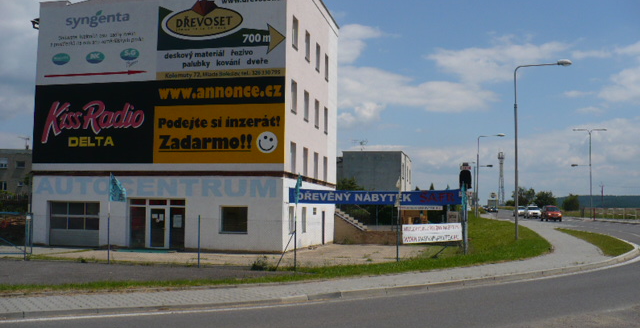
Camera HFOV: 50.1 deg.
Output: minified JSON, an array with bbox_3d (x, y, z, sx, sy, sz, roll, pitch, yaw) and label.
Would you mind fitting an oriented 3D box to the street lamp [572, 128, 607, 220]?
[{"bbox_3d":[29.973,1.144,76.000,3.700,10.000,0.350,0,-4,8],"label":"street lamp"}]

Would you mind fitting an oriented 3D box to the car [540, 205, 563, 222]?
[{"bbox_3d":[22.921,4.914,67.500,1.660,1.500,3.900,0,-4,11],"label":"car"}]

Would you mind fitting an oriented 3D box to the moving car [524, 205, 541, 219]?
[{"bbox_3d":[25.699,5.849,82.500,1.740,1.460,4.400,0,-4,11],"label":"moving car"}]

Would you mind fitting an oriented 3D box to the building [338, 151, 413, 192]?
[{"bbox_3d":[5.804,2.548,70.257,6.200,6.500,12.000,0,-4,12],"label":"building"}]

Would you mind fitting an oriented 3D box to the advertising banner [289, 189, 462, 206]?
[{"bbox_3d":[2.692,1.592,33.000,8.400,0.800,0.060,0,-4,6],"label":"advertising banner"}]

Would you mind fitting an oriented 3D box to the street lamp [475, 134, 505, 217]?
[{"bbox_3d":[19.429,1.416,77.500,3.100,9.400,0.350,0,-4,8],"label":"street lamp"}]

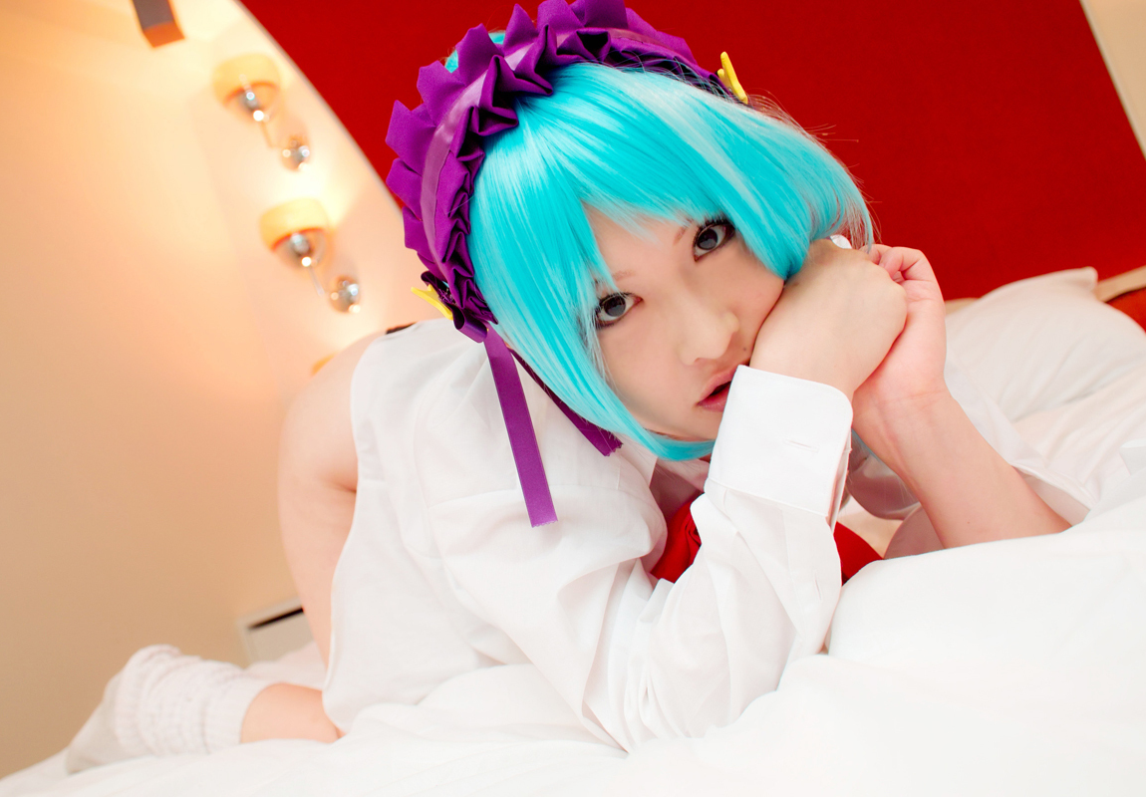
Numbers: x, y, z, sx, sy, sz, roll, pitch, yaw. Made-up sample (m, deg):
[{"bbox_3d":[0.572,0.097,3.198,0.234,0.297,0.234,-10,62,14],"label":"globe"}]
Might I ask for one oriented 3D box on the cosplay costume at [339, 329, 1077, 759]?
[{"bbox_3d":[0.042,0.016,0.822,0.530,0.370,0.640,-19,-4,-23],"label":"cosplay costume"}]

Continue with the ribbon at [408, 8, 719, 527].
[{"bbox_3d":[-0.025,-0.115,0.588,0.250,0.260,0.130,-36,21,-8],"label":"ribbon"}]

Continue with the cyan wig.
[{"bbox_3d":[0.040,-0.090,0.612,0.210,0.245,0.230,-36,21,-8],"label":"cyan wig"}]

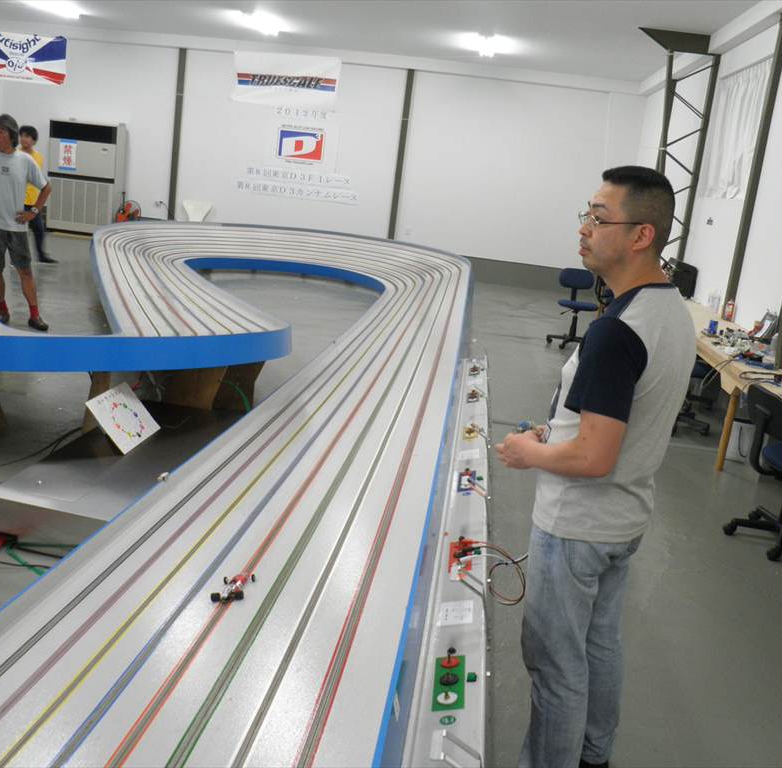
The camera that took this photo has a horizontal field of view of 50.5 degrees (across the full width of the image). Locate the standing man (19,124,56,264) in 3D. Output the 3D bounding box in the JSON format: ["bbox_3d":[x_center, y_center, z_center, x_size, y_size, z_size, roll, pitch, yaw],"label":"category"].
[{"bbox_3d":[-4.556,-2.400,10.515,0.490,1.690,0.400,-3,17,-35],"label":"standing man"}]

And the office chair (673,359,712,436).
[{"bbox_3d":[2.278,-0.049,6.128,0.570,0.830,0.570,8,14,5],"label":"office chair"}]

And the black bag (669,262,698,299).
[{"bbox_3d":[3.115,-1.127,8.979,0.320,0.320,0.300,12,15,20],"label":"black bag"}]

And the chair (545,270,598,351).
[{"bbox_3d":[2.047,-0.821,9.077,0.570,0.840,0.570,5,14,-8],"label":"chair"}]

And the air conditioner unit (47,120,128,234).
[{"bbox_3d":[-5.251,-3.530,14.337,1.180,1.865,0.420,8,14,5],"label":"air conditioner unit"}]

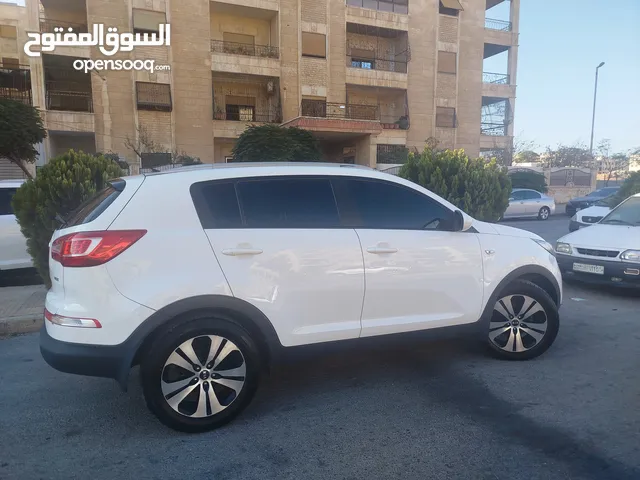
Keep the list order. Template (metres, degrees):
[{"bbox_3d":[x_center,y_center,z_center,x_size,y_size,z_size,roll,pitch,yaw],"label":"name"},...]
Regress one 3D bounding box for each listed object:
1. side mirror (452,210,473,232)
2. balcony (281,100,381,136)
[{"bbox_3d":[1.046,-0.137,3.279,0.130,0.165,0.200,-3,7,-25],"label":"side mirror"},{"bbox_3d":[0.581,-5.978,22.549,4.350,1.380,2.800,-2,6,-19],"label":"balcony"}]

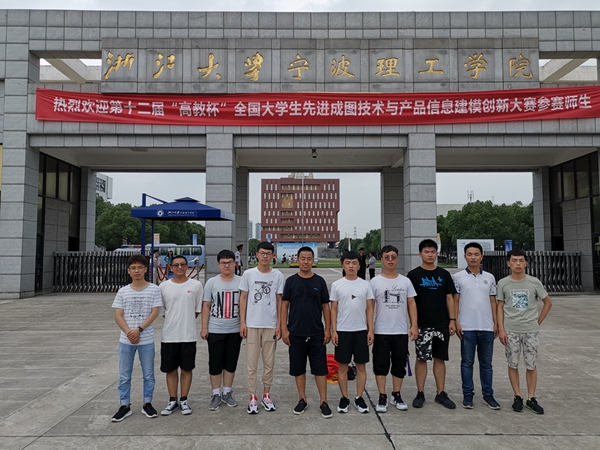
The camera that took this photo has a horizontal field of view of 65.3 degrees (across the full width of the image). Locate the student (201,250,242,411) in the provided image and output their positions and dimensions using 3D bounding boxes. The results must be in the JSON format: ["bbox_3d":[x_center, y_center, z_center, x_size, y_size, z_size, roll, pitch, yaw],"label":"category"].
[{"bbox_3d":[-0.850,1.121,5.144,0.464,1.689,0.330,0,-3,0],"label":"student"}]

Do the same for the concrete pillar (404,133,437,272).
[{"bbox_3d":[4.597,-0.347,17.990,0.986,6.175,0.980,0,-3,0],"label":"concrete pillar"}]

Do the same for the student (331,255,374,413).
[{"bbox_3d":[0.576,1.143,5.136,0.459,1.701,0.320,0,-4,0],"label":"student"}]

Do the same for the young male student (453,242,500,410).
[{"bbox_3d":[1.923,1.081,5.150,0.489,1.766,0.310,0,-3,0],"label":"young male student"}]

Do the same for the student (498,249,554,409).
[{"bbox_3d":[2.469,1.135,5.136,0.549,1.718,0.360,-1,-4,10],"label":"student"}]

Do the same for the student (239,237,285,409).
[{"bbox_3d":[-0.410,1.062,5.020,0.468,1.791,0.320,0,-3,0],"label":"student"}]

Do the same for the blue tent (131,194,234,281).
[{"bbox_3d":[-3.451,0.783,14.192,2.478,3.465,2.478,0,-3,0],"label":"blue tent"}]

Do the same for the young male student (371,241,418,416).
[{"bbox_3d":[1.020,1.089,5.088,0.493,1.743,0.310,0,-3,0],"label":"young male student"}]

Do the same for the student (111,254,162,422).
[{"bbox_3d":[-1.708,1.147,4.912,0.513,1.665,0.380,1,-4,-8],"label":"student"}]

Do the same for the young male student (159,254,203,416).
[{"bbox_3d":[-1.282,1.161,5.052,0.446,1.654,0.360,0,-4,-6],"label":"young male student"}]

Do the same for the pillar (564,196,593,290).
[{"bbox_3d":[12.728,0.935,20.948,0.600,3.969,2.140,0,-3,0],"label":"pillar"}]

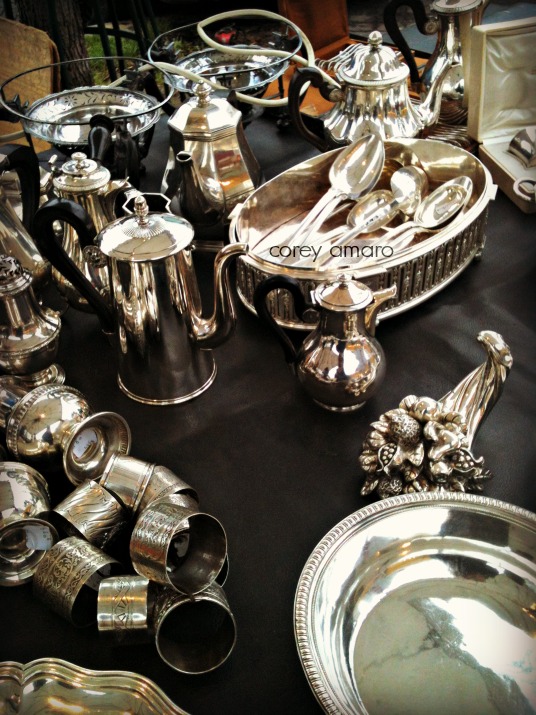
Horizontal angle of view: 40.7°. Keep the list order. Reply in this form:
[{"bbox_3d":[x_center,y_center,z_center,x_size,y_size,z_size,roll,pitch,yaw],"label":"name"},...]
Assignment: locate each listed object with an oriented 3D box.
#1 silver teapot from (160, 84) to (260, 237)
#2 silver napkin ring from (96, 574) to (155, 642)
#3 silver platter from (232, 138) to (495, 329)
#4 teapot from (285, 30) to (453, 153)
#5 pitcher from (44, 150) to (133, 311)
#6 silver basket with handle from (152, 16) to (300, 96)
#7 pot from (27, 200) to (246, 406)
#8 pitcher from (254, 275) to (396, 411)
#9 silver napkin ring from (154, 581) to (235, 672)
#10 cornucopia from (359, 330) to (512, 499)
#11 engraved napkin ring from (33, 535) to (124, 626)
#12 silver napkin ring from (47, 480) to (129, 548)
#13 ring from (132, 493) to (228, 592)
[{"bbox_3d":[-0.068,-0.237,0.849,0.117,0.183,0.180,8,42,10],"label":"silver teapot"},{"bbox_3d":[-0.096,0.167,0.496,0.033,0.046,0.046,0,42,-3],"label":"silver napkin ring"},{"bbox_3d":[0.118,-0.159,0.870,0.258,0.071,0.389,27,47,31],"label":"silver platter"},{"bbox_3d":[0.163,-0.440,1.163,0.281,0.158,0.161,-13,41,-11],"label":"teapot"},{"bbox_3d":[-0.214,-0.155,0.854,0.130,0.178,0.115,0,40,4],"label":"pitcher"},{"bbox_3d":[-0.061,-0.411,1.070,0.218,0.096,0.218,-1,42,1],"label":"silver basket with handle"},{"bbox_3d":[-0.108,-0.059,0.646,0.186,0.189,0.097,5,42,7],"label":"pot"},{"bbox_3d":[0.055,-0.015,0.693,0.138,0.148,0.086,-8,40,-6],"label":"pitcher"},{"bbox_3d":[-0.052,0.193,0.516,0.054,0.054,0.039,-13,6,-11],"label":"silver napkin ring"},{"bbox_3d":[0.169,0.049,0.671,0.107,0.069,0.203,19,45,24],"label":"cornucopia"},{"bbox_3d":[-0.132,0.157,0.506,0.038,0.049,0.049,19,45,29],"label":"engraved napkin ring"},{"bbox_3d":[-0.148,0.133,0.605,0.051,0.051,0.042,31,51,34],"label":"silver napkin ring"},{"bbox_3d":[-0.060,0.129,0.492,0.040,0.051,0.051,-3,31,47],"label":"ring"}]

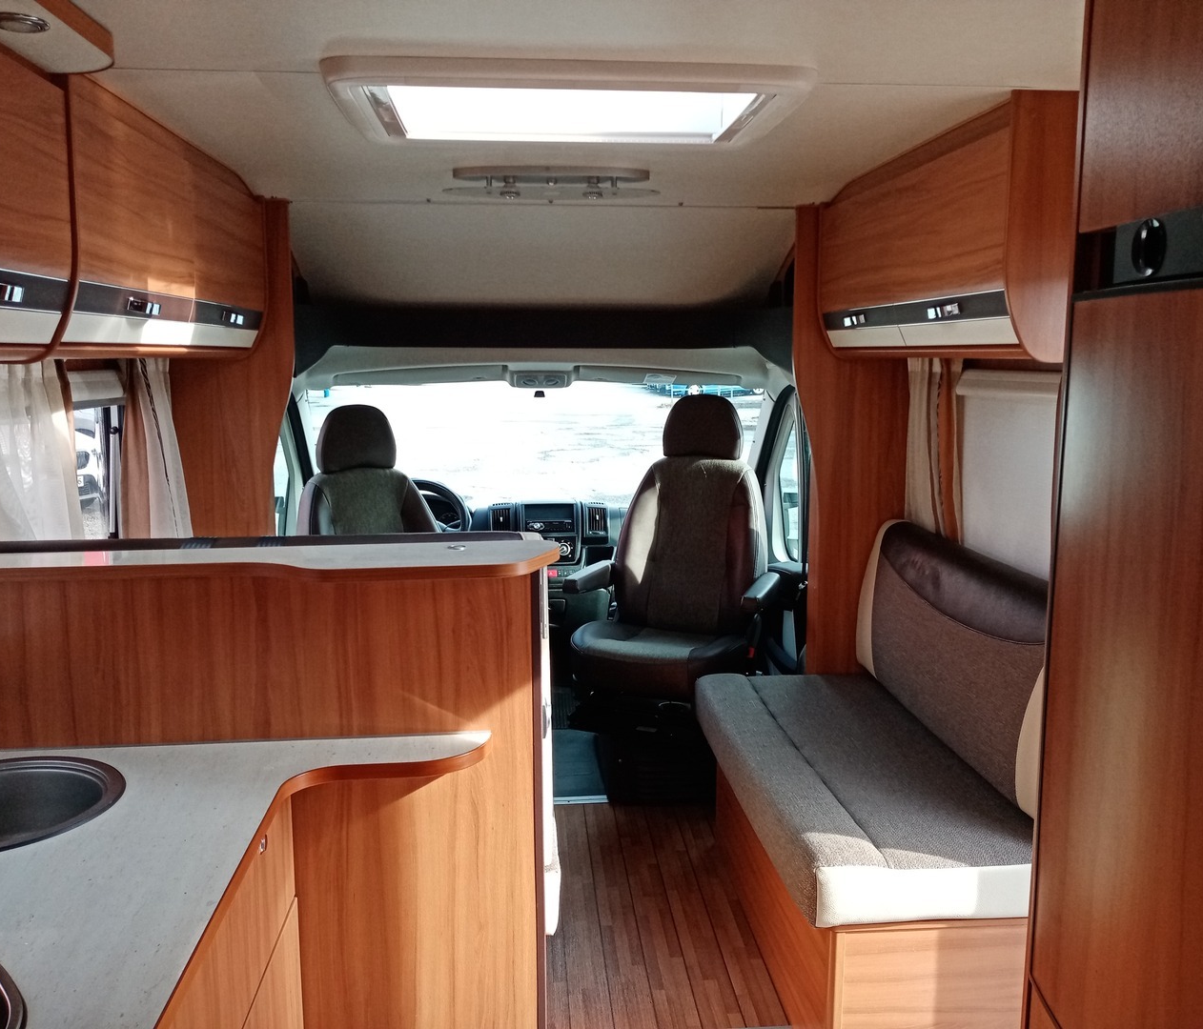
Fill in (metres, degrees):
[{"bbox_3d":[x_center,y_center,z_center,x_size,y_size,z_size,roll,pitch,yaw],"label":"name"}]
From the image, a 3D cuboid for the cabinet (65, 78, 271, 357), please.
[{"bbox_3d":[-1.099,-0.592,2.347,0.330,0.480,1.190,-1,9,-5],"label":"cabinet"}]

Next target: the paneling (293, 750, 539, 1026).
[{"bbox_3d":[-0.300,0.798,1.788,0.400,0.840,0.030,-1,9,-5],"label":"paneling"}]

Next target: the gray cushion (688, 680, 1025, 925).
[{"bbox_3d":[0.656,0.659,2.672,0.630,0.140,1.240,-1,9,-5],"label":"gray cushion"}]

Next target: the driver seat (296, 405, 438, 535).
[{"bbox_3d":[-0.739,0.119,3.450,0.600,0.980,0.720,-5,10,-28],"label":"driver seat"}]

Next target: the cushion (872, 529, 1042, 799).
[{"bbox_3d":[0.933,0.343,2.717,0.180,0.500,1.070,-1,9,-5],"label":"cushion"}]

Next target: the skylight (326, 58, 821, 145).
[{"bbox_3d":[-0.075,-0.778,1.935,0.775,0.070,0.540,-1,9,-5],"label":"skylight"}]

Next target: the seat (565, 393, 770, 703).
[{"bbox_3d":[0.273,0.084,3.527,0.610,0.970,0.730,3,9,19],"label":"seat"}]

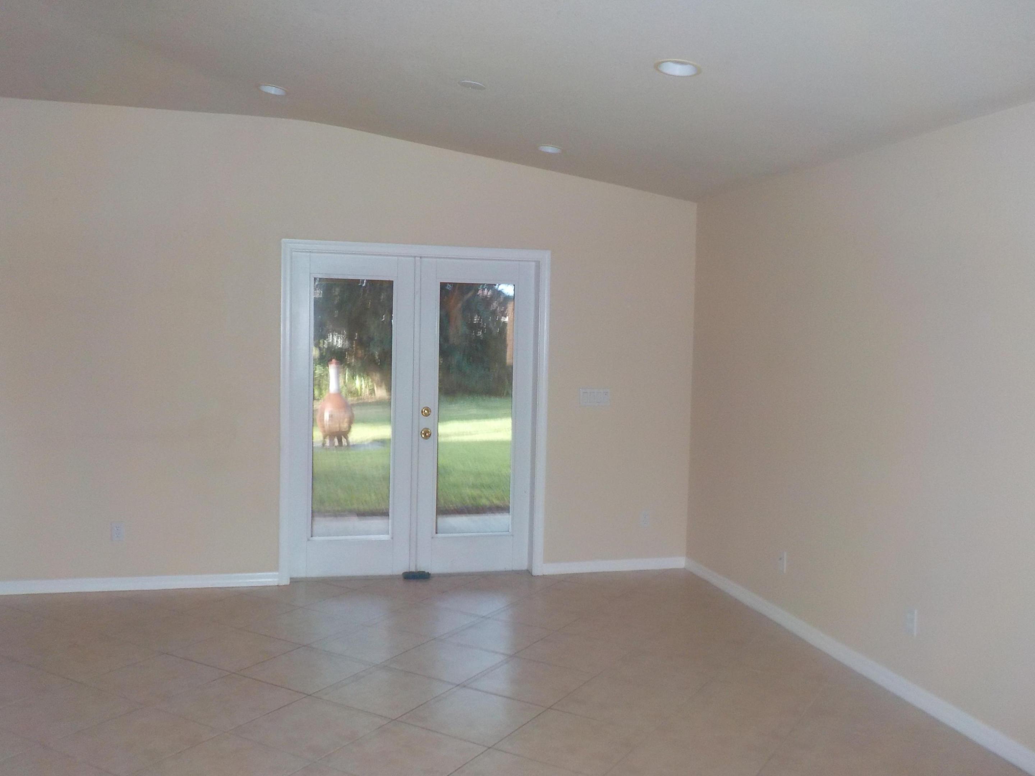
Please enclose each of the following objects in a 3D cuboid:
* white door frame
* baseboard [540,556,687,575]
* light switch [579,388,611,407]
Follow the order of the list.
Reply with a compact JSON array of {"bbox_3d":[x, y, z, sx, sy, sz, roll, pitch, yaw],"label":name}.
[{"bbox_3d":[-0.675,0.186,5.840,1.590,2.070,0.100,1,3,-13],"label":"white door frame"},{"bbox_3d":[0.673,1.203,6.061,1.020,0.083,0.015,1,3,-13],"label":"baseboard"},{"bbox_3d":[0.517,0.062,5.972,0.208,0.116,0.012,1,3,-13],"label":"light switch"}]

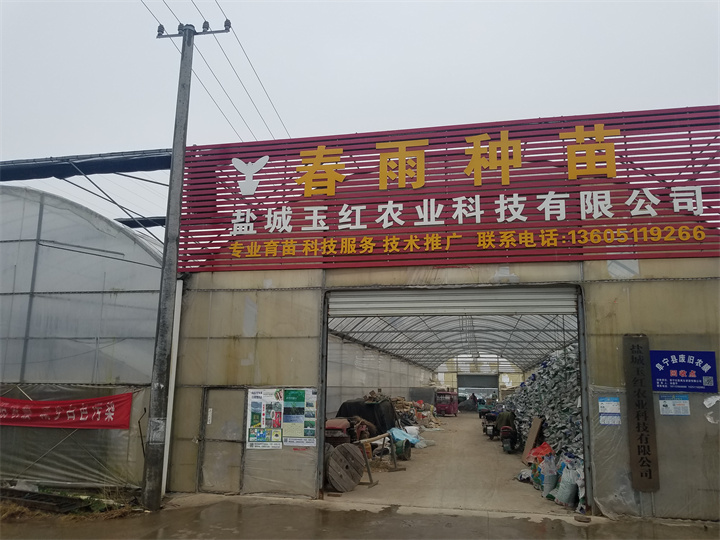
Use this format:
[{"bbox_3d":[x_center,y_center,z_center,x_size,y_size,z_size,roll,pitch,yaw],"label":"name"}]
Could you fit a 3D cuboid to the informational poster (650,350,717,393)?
[{"bbox_3d":[4.387,1.376,7.312,0.790,0.535,0.015,-1,-12,12],"label":"informational poster"}]

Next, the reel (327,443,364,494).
[{"bbox_3d":[-0.343,3.175,8.782,0.740,0.740,0.460,12,-16,-40],"label":"reel"}]

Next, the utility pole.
[{"bbox_3d":[-2.658,-0.407,7.928,1.246,7.327,0.250,-2,-13,8],"label":"utility pole"}]

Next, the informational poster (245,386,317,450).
[{"bbox_3d":[-1.198,2.285,8.305,1.140,0.910,0.015,-1,-12,12],"label":"informational poster"}]

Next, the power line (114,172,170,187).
[{"bbox_3d":[-4.037,-1.671,9.969,1.297,0.030,0.030,15,-8,15],"label":"power line"}]

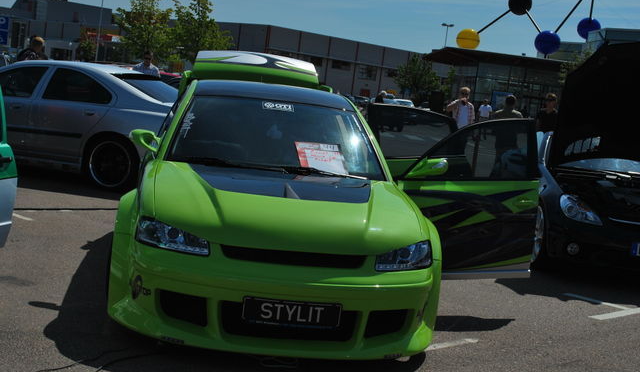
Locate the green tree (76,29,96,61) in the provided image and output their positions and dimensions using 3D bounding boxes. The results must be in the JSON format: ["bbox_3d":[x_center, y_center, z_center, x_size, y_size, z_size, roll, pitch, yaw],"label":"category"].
[{"bbox_3d":[-17.765,-10.309,70.186,1.600,3.180,1.600,5,7,-15],"label":"green tree"}]

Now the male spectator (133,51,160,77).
[{"bbox_3d":[-2.988,-1.409,15.702,0.500,1.740,0.320,5,7,-11],"label":"male spectator"}]

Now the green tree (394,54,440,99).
[{"bbox_3d":[5.482,-5.781,55.216,2.800,4.120,2.700,7,6,0],"label":"green tree"}]

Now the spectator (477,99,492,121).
[{"bbox_3d":[6.708,-2.679,38.093,0.520,1.770,0.340,7,6,0],"label":"spectator"}]

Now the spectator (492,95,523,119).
[{"bbox_3d":[2.934,-0.572,14.793,0.520,1.770,0.320,7,6,0],"label":"spectator"}]

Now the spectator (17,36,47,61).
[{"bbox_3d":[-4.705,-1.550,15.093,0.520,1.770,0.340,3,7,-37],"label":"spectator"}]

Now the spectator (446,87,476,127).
[{"bbox_3d":[2.780,-1.090,18.402,0.550,1.750,0.360,7,7,2],"label":"spectator"}]

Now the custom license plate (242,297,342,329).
[{"bbox_3d":[-0.144,0.670,4.903,0.528,0.125,0.025,5,7,-9],"label":"custom license plate"}]

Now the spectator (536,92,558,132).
[{"bbox_3d":[3.981,-0.766,16.402,0.500,1.750,0.320,9,7,19],"label":"spectator"}]

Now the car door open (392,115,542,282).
[{"bbox_3d":[1.030,0.105,6.530,1.130,1.130,0.240,4,7,-29],"label":"car door open"}]

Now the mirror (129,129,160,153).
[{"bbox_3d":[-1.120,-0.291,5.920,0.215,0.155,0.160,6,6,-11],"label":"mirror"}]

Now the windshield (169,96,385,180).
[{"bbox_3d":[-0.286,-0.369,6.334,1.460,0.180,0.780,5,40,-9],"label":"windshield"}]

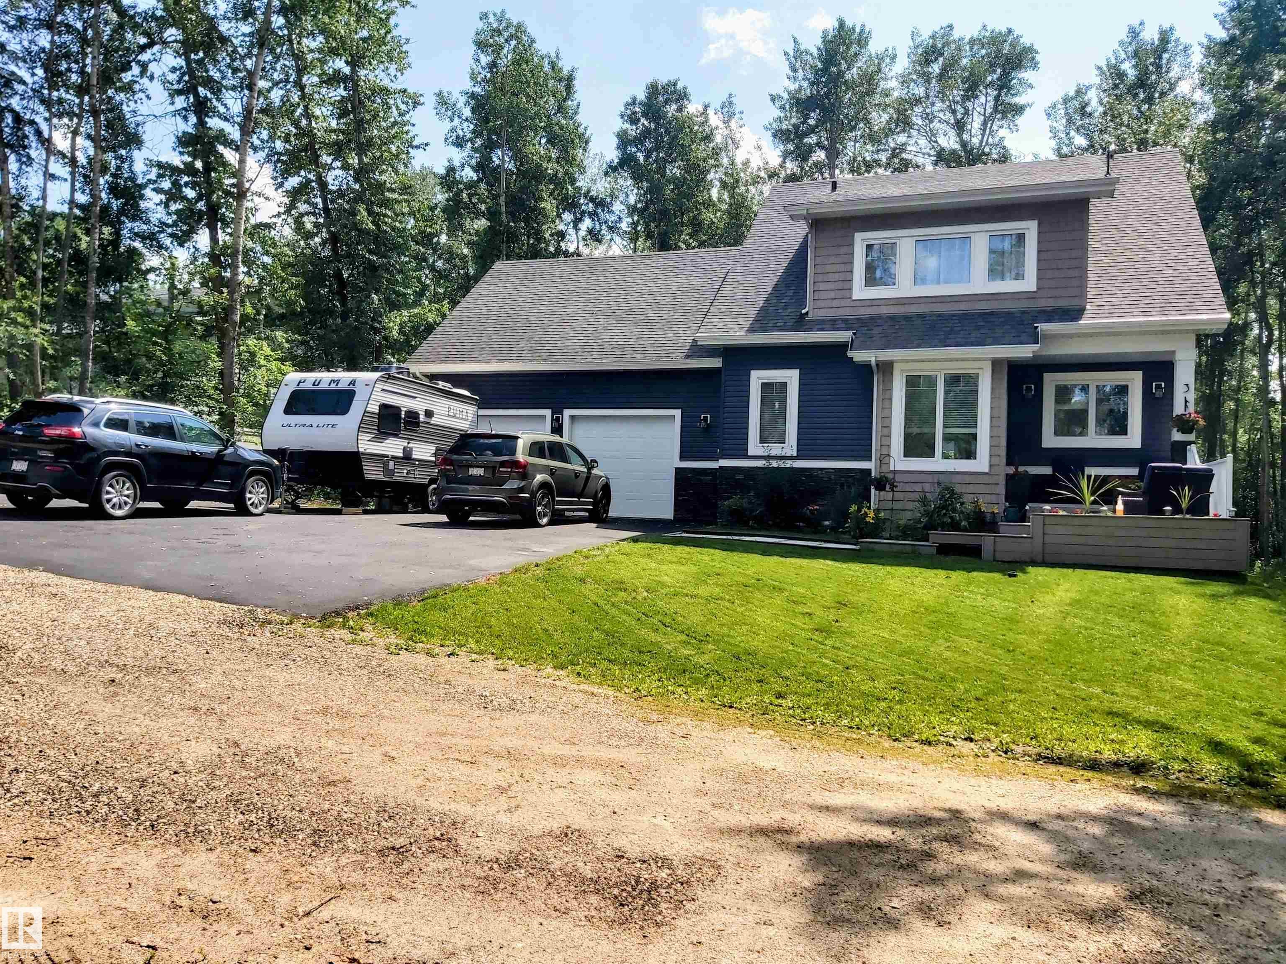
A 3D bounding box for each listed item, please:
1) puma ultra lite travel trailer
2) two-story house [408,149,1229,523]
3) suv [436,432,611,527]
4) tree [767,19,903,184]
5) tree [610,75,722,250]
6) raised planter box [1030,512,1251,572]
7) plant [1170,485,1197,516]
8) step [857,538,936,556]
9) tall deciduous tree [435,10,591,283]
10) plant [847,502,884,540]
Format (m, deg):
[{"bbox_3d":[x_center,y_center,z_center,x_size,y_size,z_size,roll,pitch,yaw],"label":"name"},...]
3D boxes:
[{"bbox_3d":[-5.916,-0.989,20.645,2.300,3.227,5.315,1,-2,20],"label":"puma ultra lite travel trailer"},{"bbox_3d":[4.281,-3.546,26.232,18.150,9.850,13.000,1,-2,21],"label":"two-story house"},{"bbox_3d":[-2.079,-0.092,18.794,1.880,1.740,4.880,3,0,19],"label":"suv"},{"bbox_3d":[7.353,-8.485,38.590,5.558,20.585,5.558,1,-2,21],"label":"tree"},{"bbox_3d":[0.651,-8.131,42.608,4.965,19.684,4.965,1,-2,21],"label":"tree"},{"bbox_3d":[7.173,0.870,14.089,2.809,0.709,0.500,1,-2,21],"label":"raised planter box"},{"bbox_3d":[7.791,0.267,13.883,0.460,0.490,0.440,1,-2,21],"label":"plant"},{"bbox_3d":[4.125,1.050,15.568,1.209,0.200,0.380,1,-3,26],"label":"step"},{"bbox_3d":[-5.643,-8.856,38.595,6.247,20.329,6.247,1,-2,21],"label":"tall deciduous tree"},{"bbox_3d":[3.755,0.670,16.300,0.600,0.640,0.550,1,-2,21],"label":"plant"}]

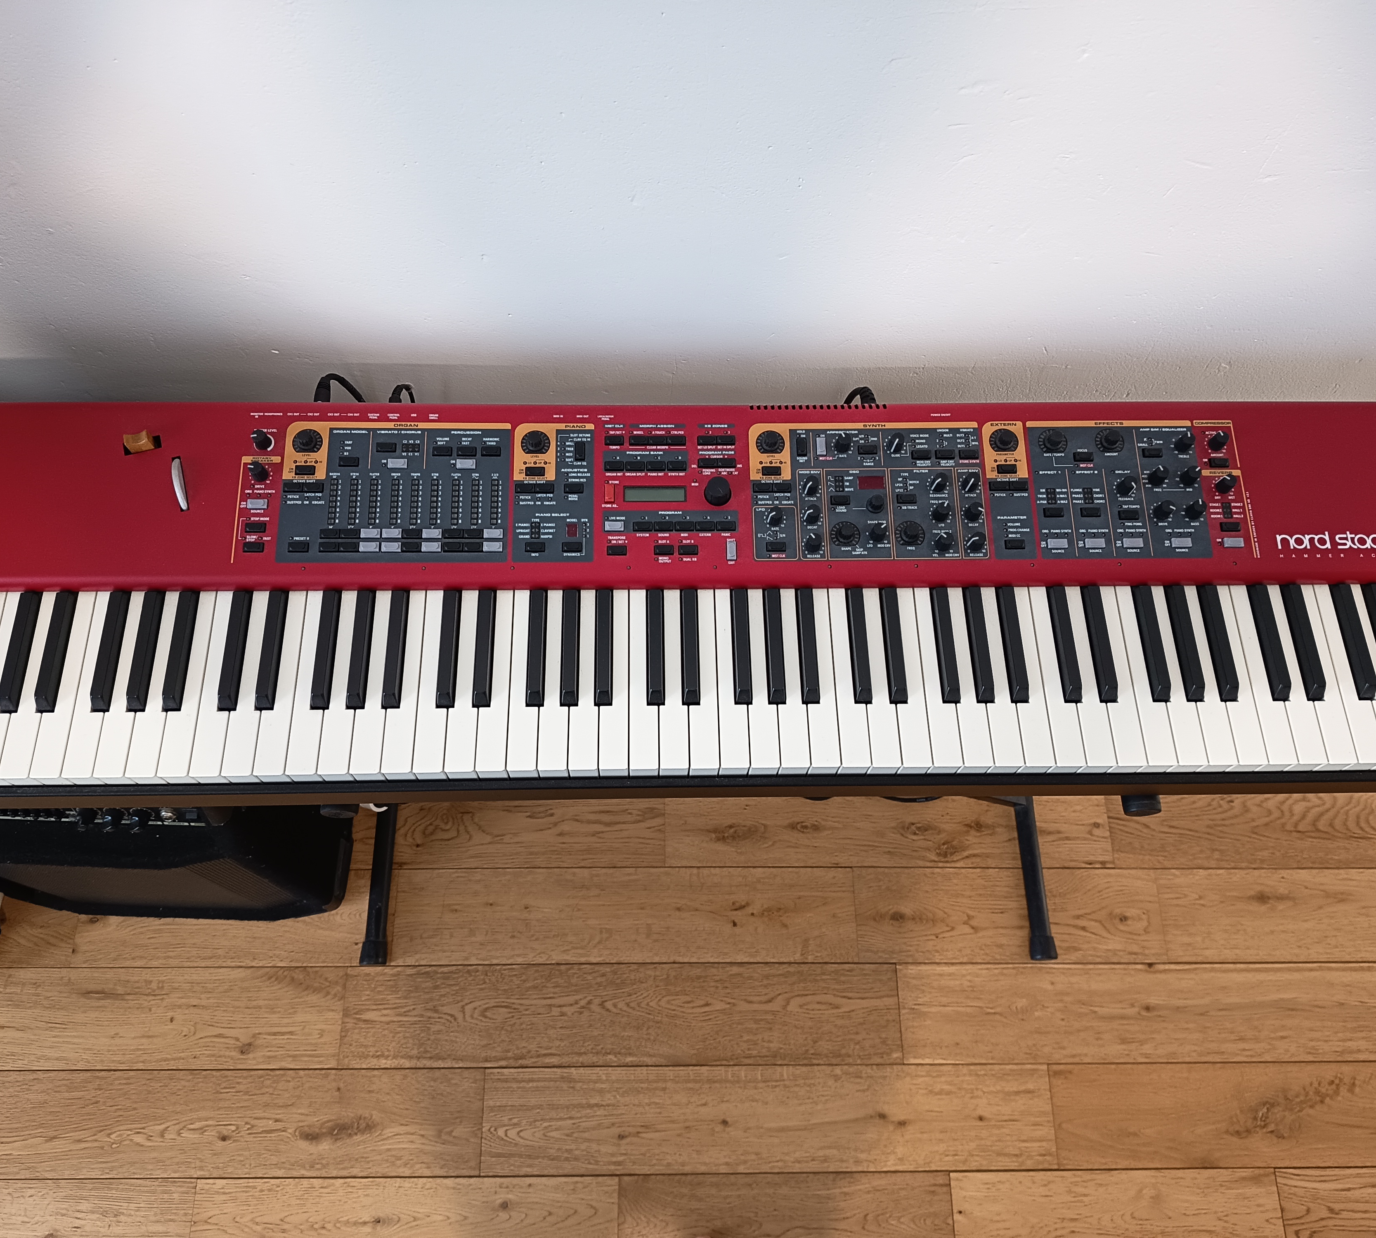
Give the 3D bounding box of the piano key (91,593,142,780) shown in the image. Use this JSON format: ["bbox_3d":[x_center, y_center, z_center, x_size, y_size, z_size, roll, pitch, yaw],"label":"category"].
[{"bbox_3d":[-0.436,0.052,0.899,0.023,0.022,0.152,0,67,-2],"label":"piano key"}]

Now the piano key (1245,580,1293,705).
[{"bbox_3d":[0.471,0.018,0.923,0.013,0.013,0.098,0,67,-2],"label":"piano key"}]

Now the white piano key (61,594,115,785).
[{"bbox_3d":[-0.459,0.052,0.895,0.023,0.020,0.151,0,67,-2],"label":"white piano key"}]

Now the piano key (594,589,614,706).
[{"bbox_3d":[-0.066,0.021,0.902,0.013,0.013,0.098,0,67,-2],"label":"piano key"}]

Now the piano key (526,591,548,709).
[{"bbox_3d":[-0.119,0.021,0.901,0.013,0.013,0.098,0,67,-2],"label":"piano key"}]

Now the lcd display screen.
[{"bbox_3d":[-0.026,-0.102,0.941,0.051,0.005,0.014,0,71,-2],"label":"lcd display screen"}]

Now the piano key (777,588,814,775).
[{"bbox_3d":[0.082,0.049,0.922,0.023,0.021,0.151,0,67,-2],"label":"piano key"}]

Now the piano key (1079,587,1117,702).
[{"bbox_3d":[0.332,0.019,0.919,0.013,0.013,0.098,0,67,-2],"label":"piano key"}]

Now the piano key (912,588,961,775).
[{"bbox_3d":[0.198,0.048,0.915,0.023,0.020,0.151,0,67,-2],"label":"piano key"}]

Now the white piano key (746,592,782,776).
[{"bbox_3d":[0.059,0.049,0.916,0.023,0.022,0.150,0,67,-2],"label":"white piano key"}]

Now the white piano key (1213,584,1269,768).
[{"bbox_3d":[0.435,0.047,0.923,0.023,0.021,0.150,0,67,-2],"label":"white piano key"}]

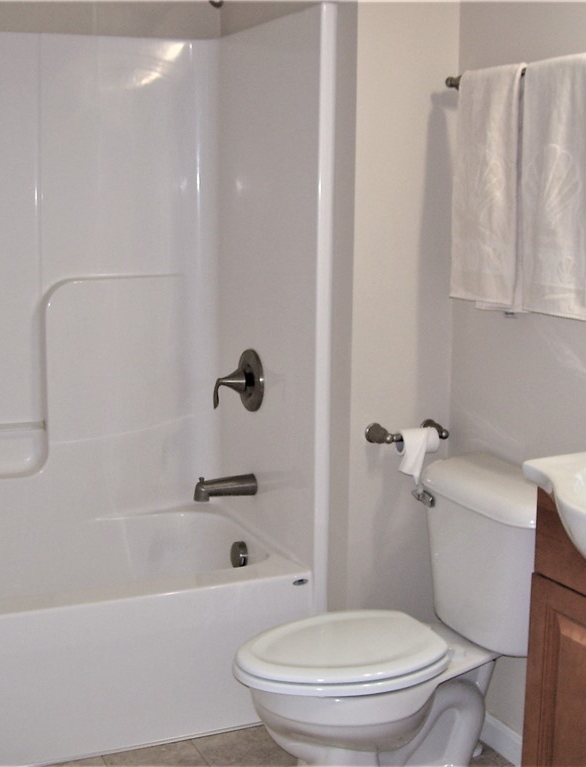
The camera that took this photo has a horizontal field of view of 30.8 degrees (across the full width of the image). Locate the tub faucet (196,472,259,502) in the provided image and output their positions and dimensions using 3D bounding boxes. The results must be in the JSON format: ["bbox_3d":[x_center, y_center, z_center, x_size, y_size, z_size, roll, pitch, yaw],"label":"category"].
[{"bbox_3d":[-0.191,0.290,2.969,0.181,0.071,0.060,-4,10,-24],"label":"tub faucet"}]

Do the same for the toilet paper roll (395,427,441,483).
[{"bbox_3d":[0.304,0.170,2.562,0.112,0.132,0.070,-4,10,-24],"label":"toilet paper roll"}]

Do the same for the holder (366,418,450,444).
[{"bbox_3d":[0.282,0.121,2.583,0.203,0.050,0.090,-4,10,-24],"label":"holder"}]

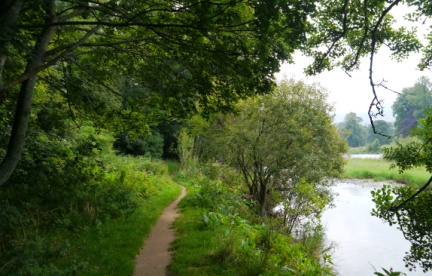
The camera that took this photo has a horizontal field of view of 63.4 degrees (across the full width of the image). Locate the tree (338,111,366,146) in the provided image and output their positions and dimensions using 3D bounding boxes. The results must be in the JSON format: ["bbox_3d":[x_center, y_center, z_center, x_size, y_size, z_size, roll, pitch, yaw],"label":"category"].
[{"bbox_3d":[52.149,-3.159,133.000,10.000,13.000,10.000,0,0,21],"label":"tree"}]

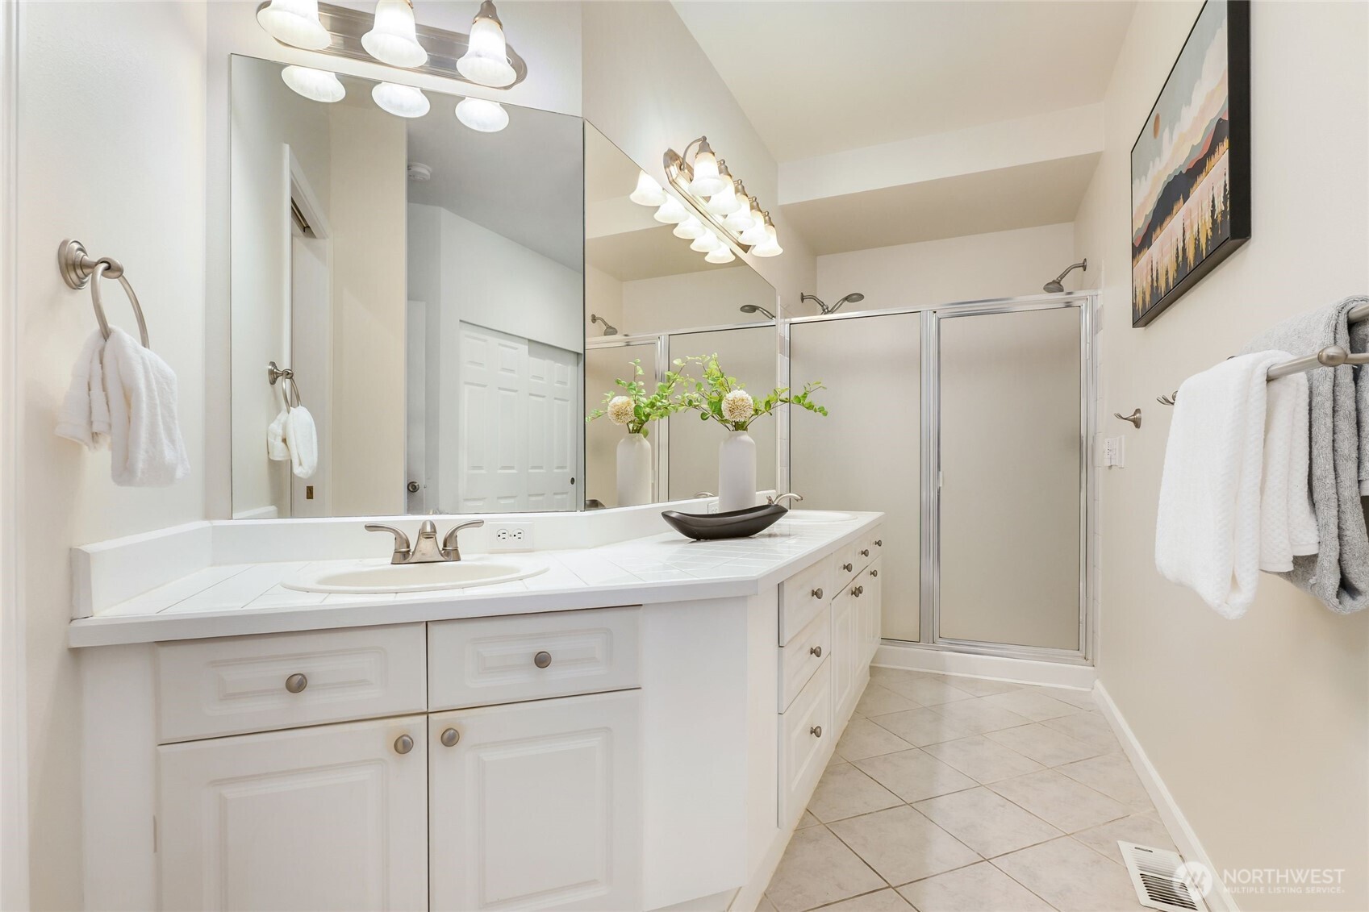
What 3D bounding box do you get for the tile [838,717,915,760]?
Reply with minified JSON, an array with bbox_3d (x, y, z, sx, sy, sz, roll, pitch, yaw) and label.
[{"bbox_3d":[0.696,1.119,2.414,0.304,0.010,0.304,0,-1,-20],"label":"tile"}]

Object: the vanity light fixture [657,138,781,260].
[{"bbox_3d":[0.210,-0.971,2.415,0.190,0.193,0.912,-1,-1,25],"label":"vanity light fixture"}]

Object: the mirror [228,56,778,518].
[{"bbox_3d":[-0.449,-0.375,2.542,0.433,1.104,2.499,-1,-2,39],"label":"mirror"}]

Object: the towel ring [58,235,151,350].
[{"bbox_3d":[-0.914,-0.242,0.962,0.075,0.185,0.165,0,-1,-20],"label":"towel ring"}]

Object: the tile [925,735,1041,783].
[{"bbox_3d":[1.089,1.114,2.233,0.304,0.010,0.304,0,-1,-20],"label":"tile"}]

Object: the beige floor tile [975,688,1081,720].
[{"bbox_3d":[1.557,1.125,2.732,0.304,0.010,0.304,0,-1,-20],"label":"beige floor tile"}]

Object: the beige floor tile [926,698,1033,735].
[{"bbox_3d":[1.256,1.105,2.579,0.298,0.010,0.298,0,-1,-20],"label":"beige floor tile"}]

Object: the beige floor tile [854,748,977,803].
[{"bbox_3d":[0.802,1.113,2.127,0.304,0.010,0.304,0,-1,-20],"label":"beige floor tile"}]

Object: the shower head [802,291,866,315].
[{"bbox_3d":[0.929,-0.947,3.832,0.389,0.161,0.120,-1,-1,25],"label":"shower head"}]

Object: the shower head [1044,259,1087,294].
[{"bbox_3d":[2.069,-0.966,3.311,0.193,0.156,0.092,-1,-1,25],"label":"shower head"}]

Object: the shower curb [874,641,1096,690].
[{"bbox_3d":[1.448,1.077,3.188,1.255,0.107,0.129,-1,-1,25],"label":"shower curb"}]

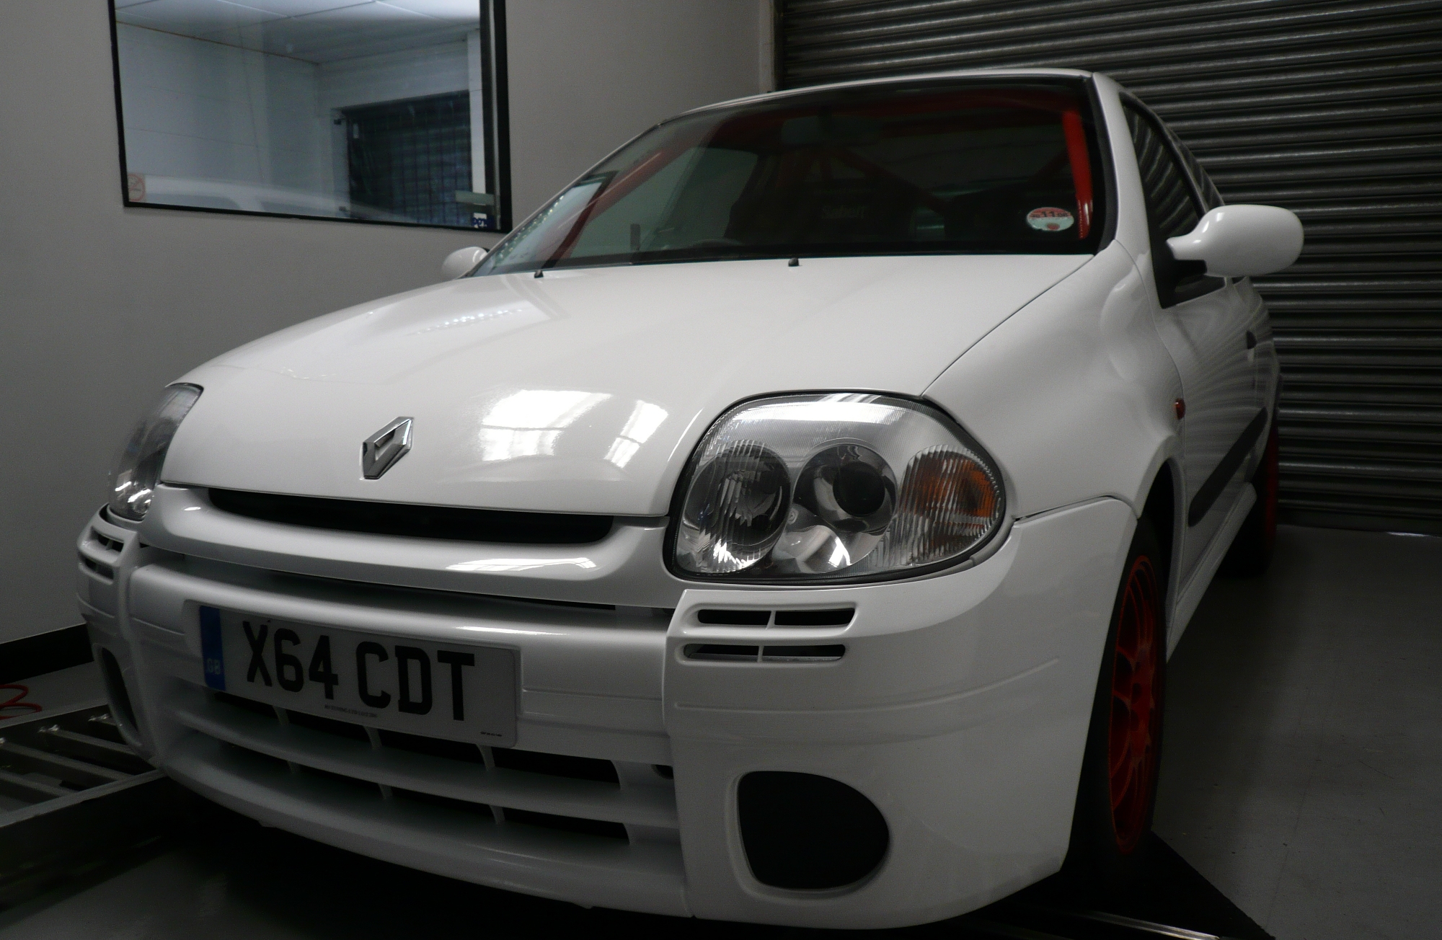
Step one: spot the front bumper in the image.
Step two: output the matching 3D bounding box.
[{"bbox_3d":[-0.329,0.229,1.604,1.640,0.445,0.530,3,8,29],"label":"front bumper"}]

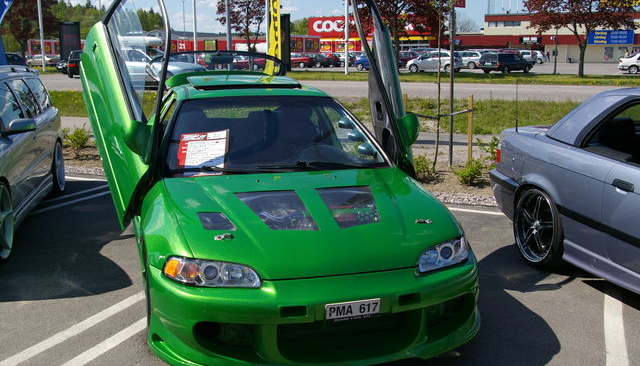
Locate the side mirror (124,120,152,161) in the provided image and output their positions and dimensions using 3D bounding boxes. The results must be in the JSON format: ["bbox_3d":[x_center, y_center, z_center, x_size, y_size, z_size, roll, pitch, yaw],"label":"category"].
[{"bbox_3d":[-1.066,-0.253,4.070,0.180,0.170,0.150,-3,39,-16],"label":"side mirror"}]

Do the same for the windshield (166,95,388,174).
[{"bbox_3d":[-0.307,-0.333,4.479,1.400,0.120,0.900,-3,39,-16],"label":"windshield"}]

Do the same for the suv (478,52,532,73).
[{"bbox_3d":[14.207,-9.137,52.658,4.750,1.460,1.770,-9,14,-42],"label":"suv"}]

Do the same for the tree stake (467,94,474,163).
[{"bbox_3d":[2.122,-0.753,9.750,0.065,1.000,0.065,4,11,22],"label":"tree stake"}]

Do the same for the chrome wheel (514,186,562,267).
[{"bbox_3d":[1.664,0.316,5.045,0.200,0.610,0.610,-2,11,-10],"label":"chrome wheel"}]

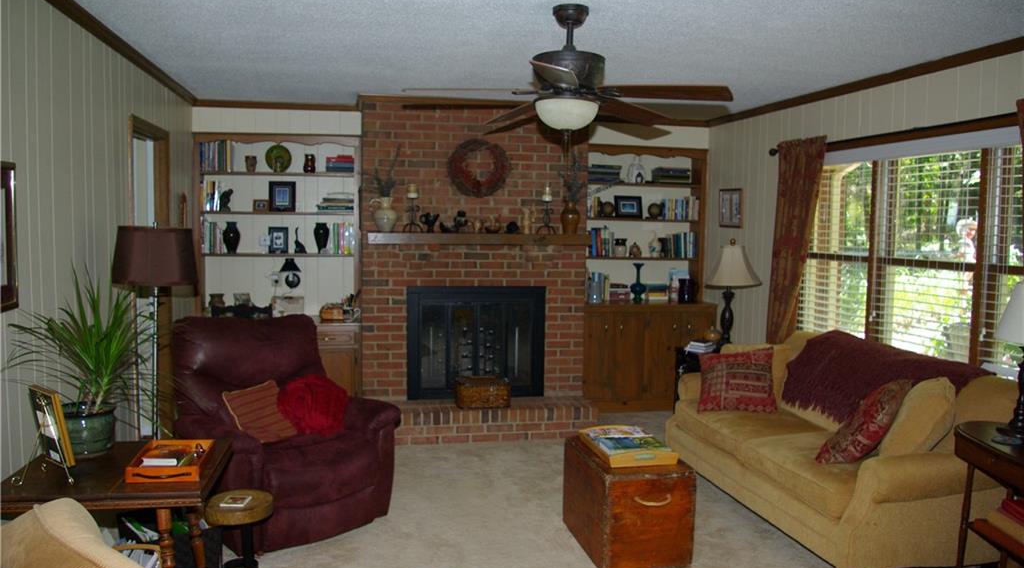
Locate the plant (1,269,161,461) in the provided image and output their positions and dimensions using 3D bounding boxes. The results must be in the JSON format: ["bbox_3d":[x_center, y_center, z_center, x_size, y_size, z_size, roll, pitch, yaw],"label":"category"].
[{"bbox_3d":[-1.494,0.274,2.749,0.530,0.680,0.560,0,5,-12],"label":"plant"}]

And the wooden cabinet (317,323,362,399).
[{"bbox_3d":[-1.433,0.677,6.094,0.460,0.780,0.480,0,5,-12],"label":"wooden cabinet"}]

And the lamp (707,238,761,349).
[{"bbox_3d":[1.584,0.065,5.587,0.445,0.790,0.445,0,5,-12],"label":"lamp"}]

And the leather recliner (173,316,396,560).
[{"bbox_3d":[-1.227,0.701,4.096,0.940,1.010,0.950,-3,6,-41],"label":"leather recliner"}]

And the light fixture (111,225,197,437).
[{"bbox_3d":[-1.562,0.514,3.402,0.360,1.550,0.360,0,5,-12],"label":"light fixture"}]

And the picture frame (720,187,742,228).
[{"bbox_3d":[1.757,-0.610,6.218,0.025,0.310,0.370,0,5,-12],"label":"picture frame"}]

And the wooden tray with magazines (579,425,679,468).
[{"bbox_3d":[0.556,0.769,3.684,0.335,0.075,0.450,0,5,-11],"label":"wooden tray with magazines"}]

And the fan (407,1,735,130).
[{"bbox_3d":[0.230,-0.883,3.144,1.330,0.495,1.300,0,5,-12],"label":"fan"}]

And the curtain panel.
[{"bbox_3d":[1.903,0.087,5.226,0.130,2.100,0.590,0,5,-12],"label":"curtain panel"}]

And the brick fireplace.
[{"bbox_3d":[-0.265,-0.128,5.728,1.700,2.430,0.800,0,5,-12],"label":"brick fireplace"}]

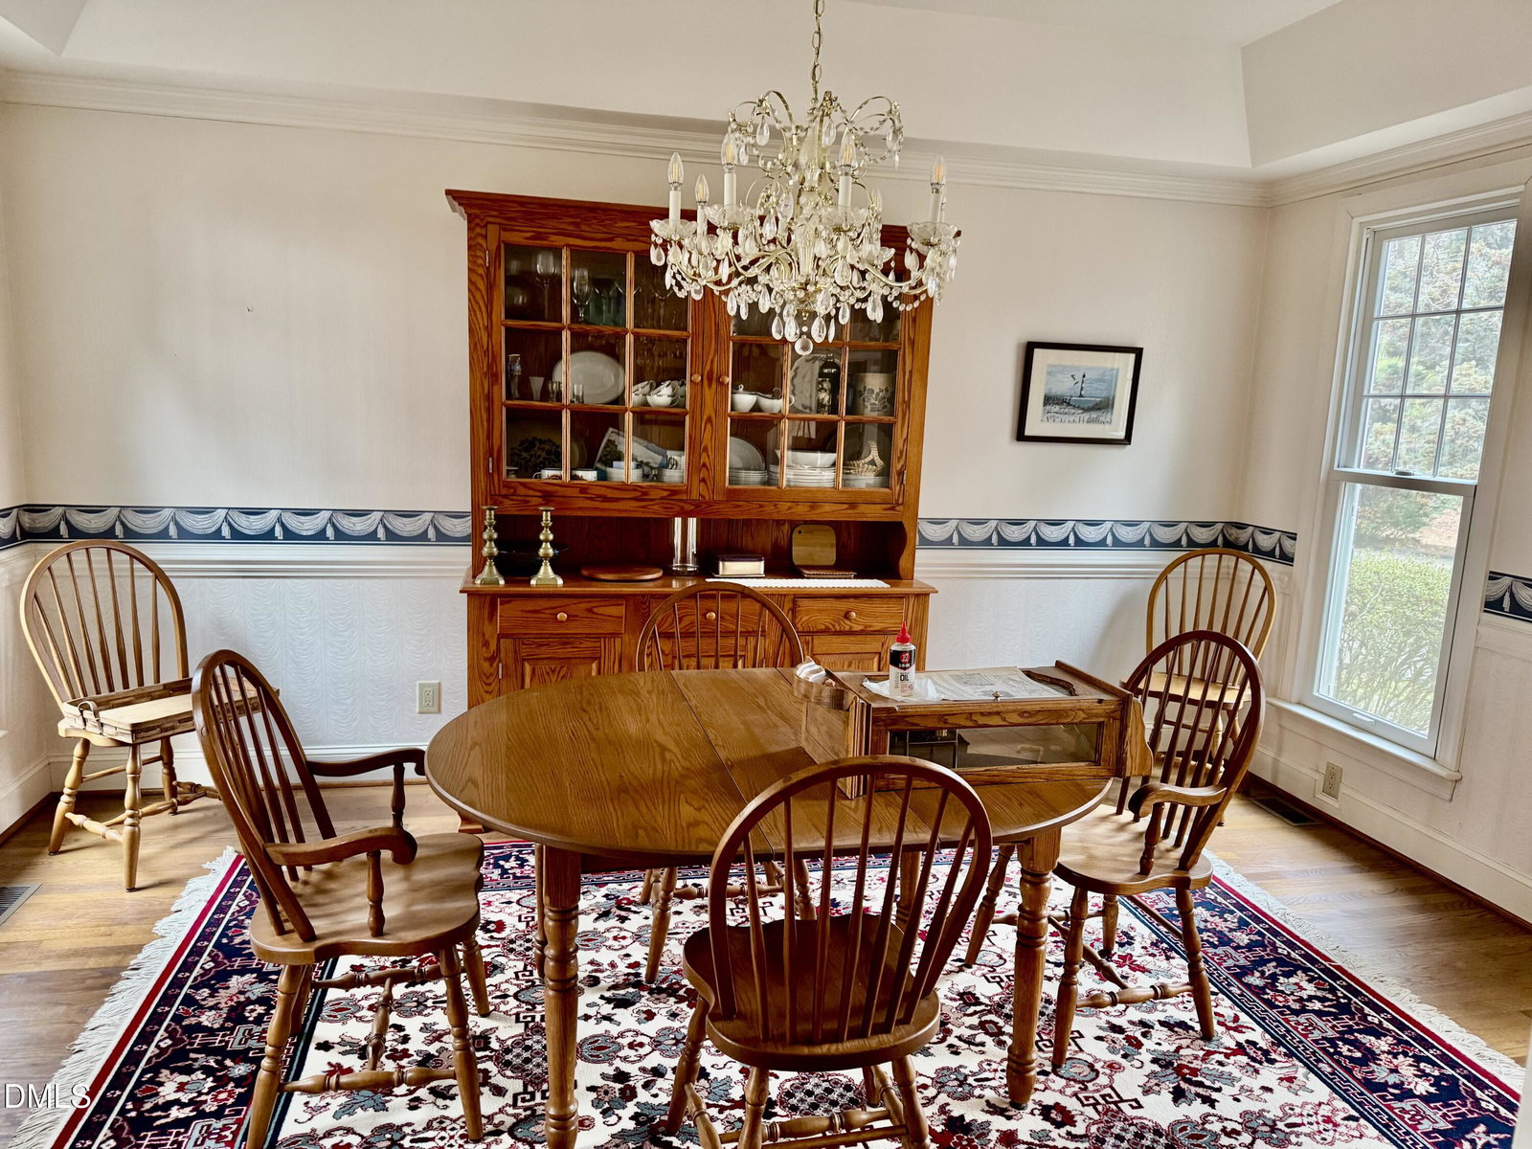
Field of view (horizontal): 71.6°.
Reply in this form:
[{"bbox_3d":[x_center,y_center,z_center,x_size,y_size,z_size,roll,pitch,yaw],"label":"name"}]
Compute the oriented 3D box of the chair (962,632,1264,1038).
[{"bbox_3d":[0.881,0.627,2.679,0.545,0.980,0.560,0,10,-15],"label":"chair"}]

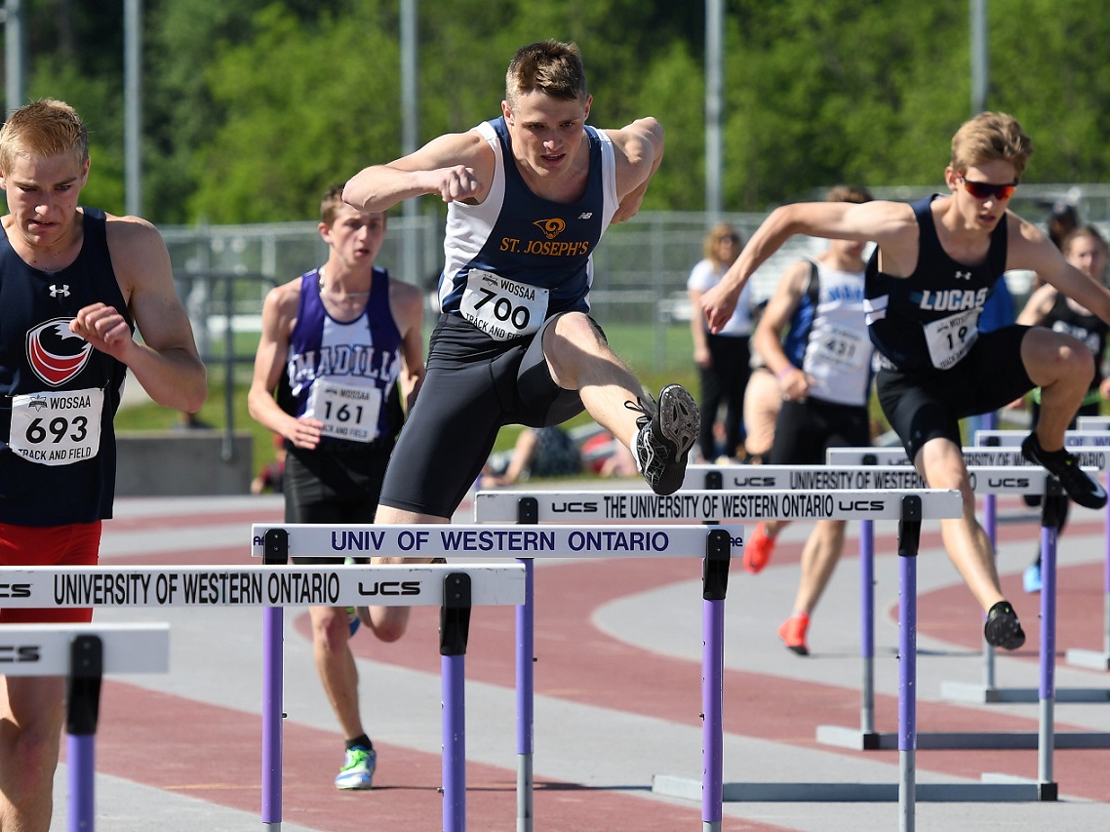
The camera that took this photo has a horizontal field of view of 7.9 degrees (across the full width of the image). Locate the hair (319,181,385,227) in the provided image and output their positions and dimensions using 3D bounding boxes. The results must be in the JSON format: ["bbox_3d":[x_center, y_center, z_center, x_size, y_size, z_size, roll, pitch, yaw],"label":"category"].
[{"bbox_3d":[-0.564,-0.576,22.380,0.185,0.165,0.210,0,4,-20],"label":"hair"}]

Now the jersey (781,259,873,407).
[{"bbox_3d":[1.034,-0.316,30.250,0.360,0.550,0.280,0,6,-18],"label":"jersey"}]

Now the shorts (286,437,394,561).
[{"bbox_3d":[-0.598,0.253,22.450,0.330,0.410,0.330,0,1,-6],"label":"shorts"}]

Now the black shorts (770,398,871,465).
[{"bbox_3d":[1.002,0.088,30.300,0.380,0.370,0.330,0,1,-14],"label":"black shorts"}]

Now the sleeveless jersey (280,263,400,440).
[{"bbox_3d":[-0.585,-0.168,22.380,0.330,0.500,0.280,0,7,-5],"label":"sleeveless jersey"}]

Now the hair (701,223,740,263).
[{"bbox_3d":[0.973,-1.004,47.000,0.200,0.250,0.220,-1,1,-35],"label":"hair"}]

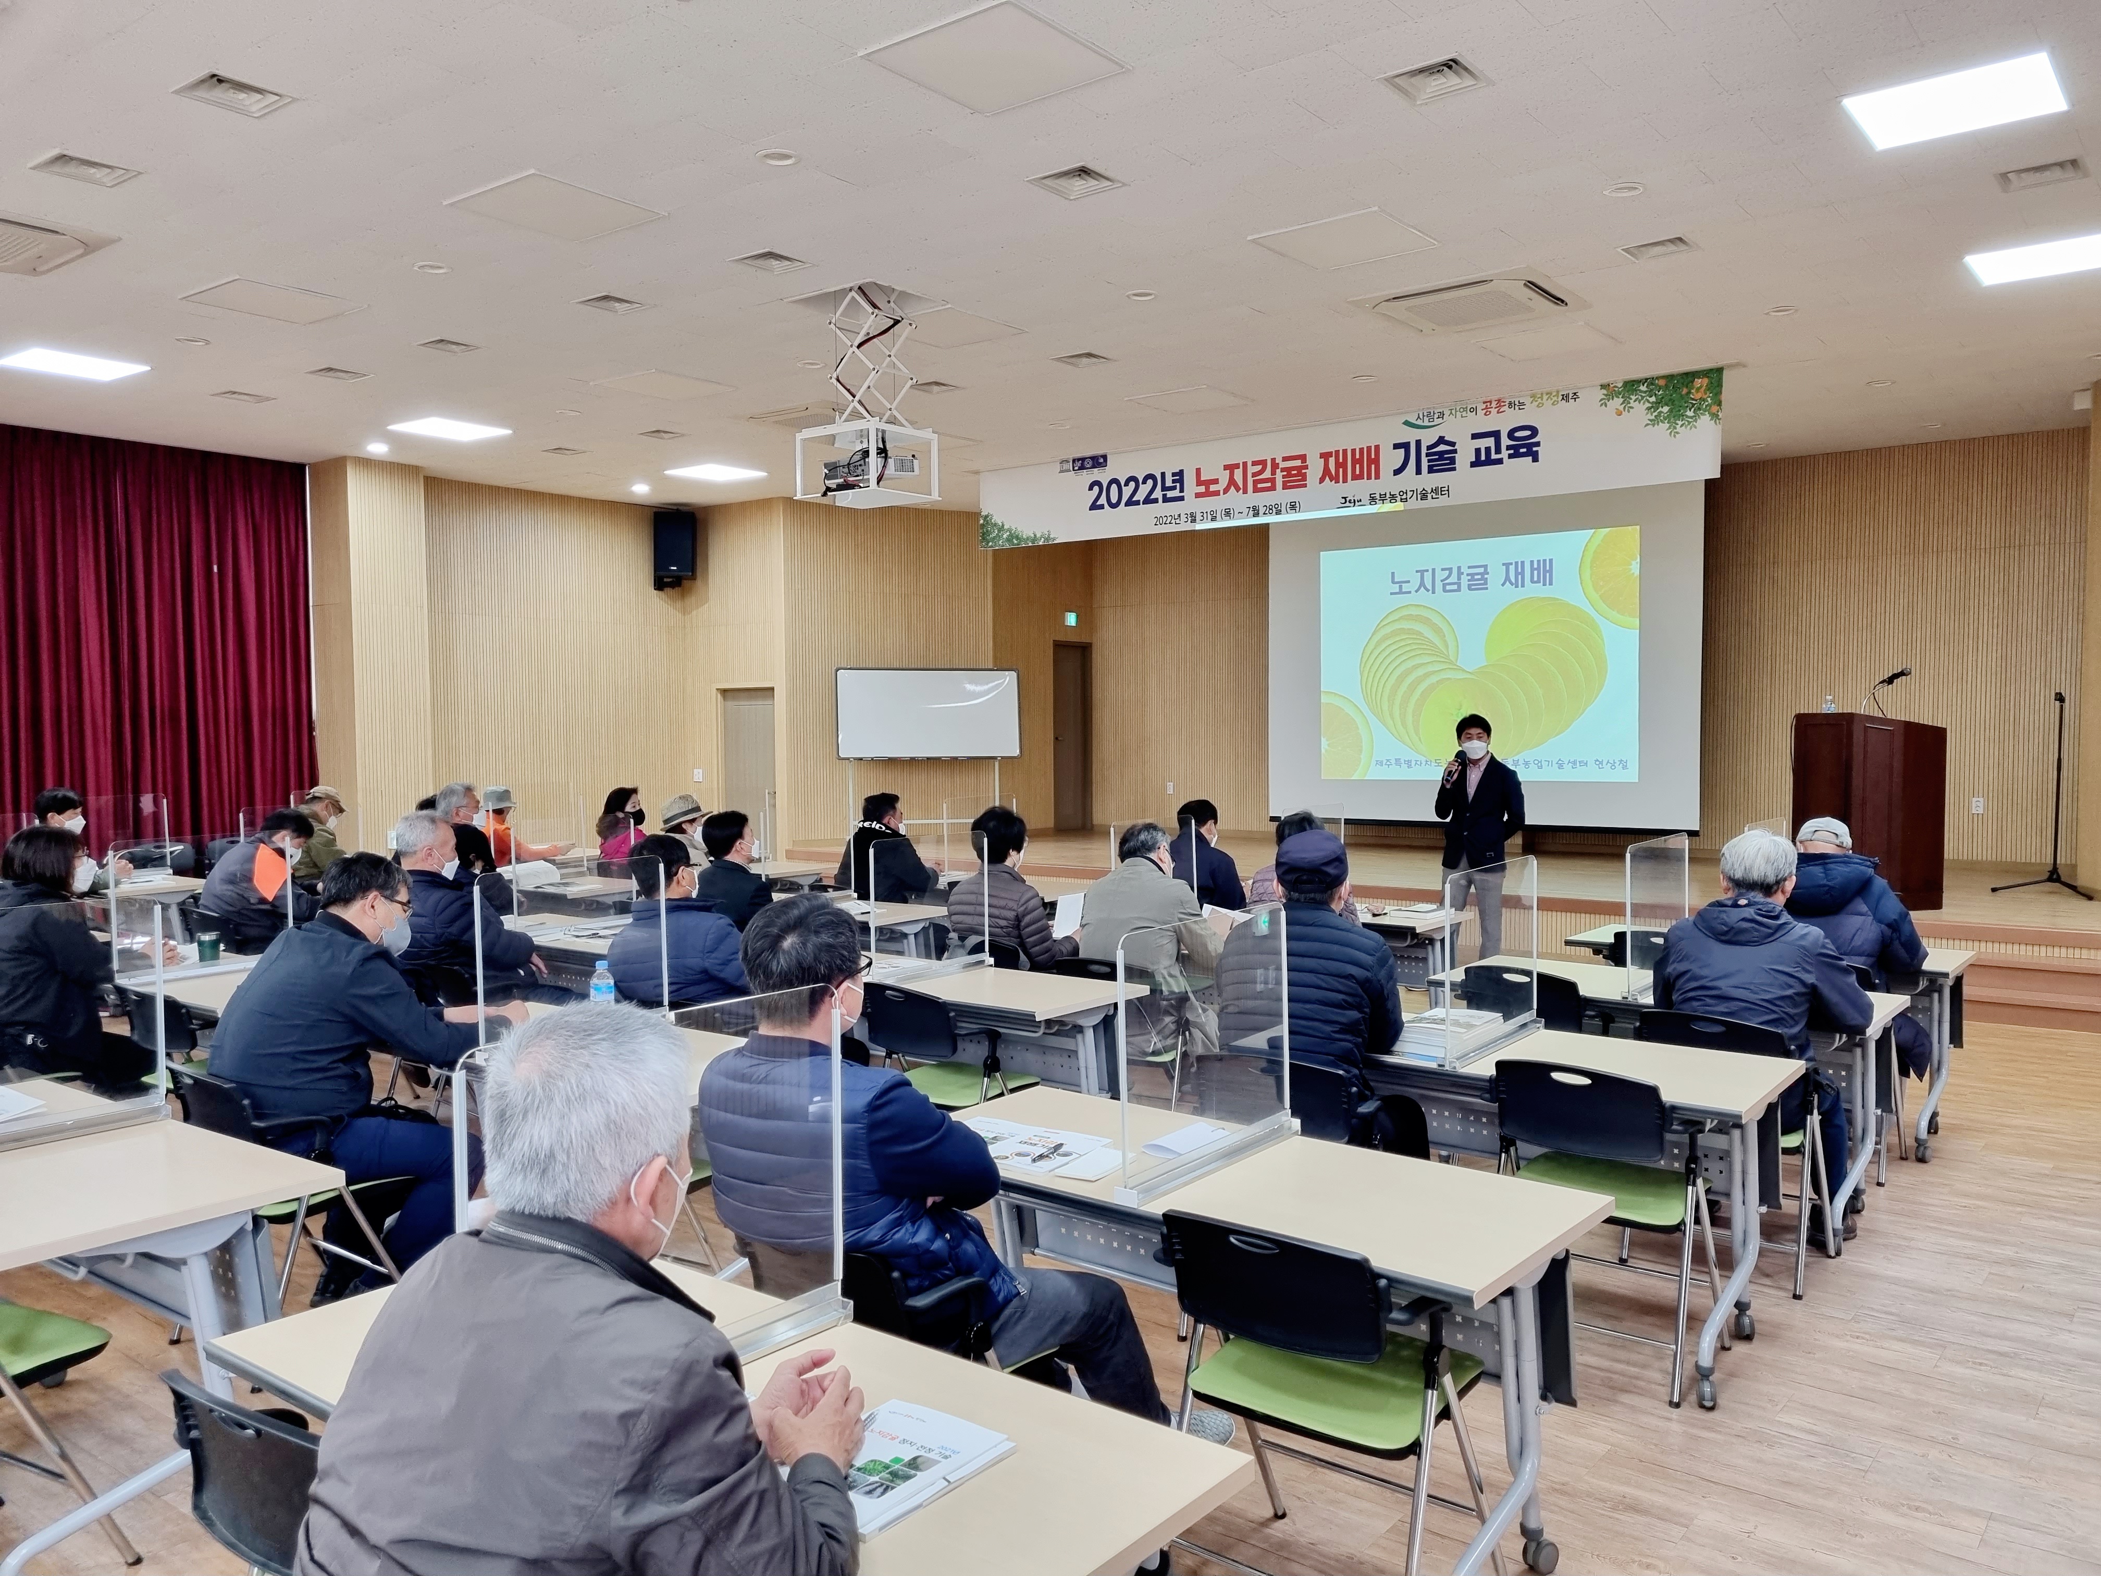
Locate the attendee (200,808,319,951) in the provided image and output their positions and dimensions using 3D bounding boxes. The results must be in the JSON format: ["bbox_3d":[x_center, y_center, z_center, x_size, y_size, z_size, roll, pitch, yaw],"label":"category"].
[{"bbox_3d":[-3.762,0.751,7.874,0.570,1.270,0.850,2,3,37],"label":"attendee"}]

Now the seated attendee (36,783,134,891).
[{"bbox_3d":[-5.912,0.697,9.560,0.540,1.350,0.780,1,3,38],"label":"seated attendee"}]

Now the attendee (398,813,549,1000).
[{"bbox_3d":[-2.162,0.746,6.213,0.560,1.300,0.820,1,3,38],"label":"attendee"}]

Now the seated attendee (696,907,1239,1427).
[{"bbox_3d":[-0.145,0.888,3.410,0.600,1.390,1.220,1,3,38],"label":"seated attendee"}]

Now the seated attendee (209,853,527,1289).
[{"bbox_3d":[-1.903,0.819,4.558,0.560,1.290,0.880,1,3,38],"label":"seated attendee"}]

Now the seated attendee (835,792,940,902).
[{"bbox_3d":[-0.913,0.674,9.212,0.580,1.290,0.800,2,3,39],"label":"seated attendee"}]

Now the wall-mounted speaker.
[{"bbox_3d":[-3.850,-2.435,16.200,0.440,0.800,0.420,0,2,-6],"label":"wall-mounted speaker"}]

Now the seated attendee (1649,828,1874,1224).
[{"bbox_3d":[2.264,0.807,5.061,0.570,1.340,0.800,1,3,34],"label":"seated attendee"}]

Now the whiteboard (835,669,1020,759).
[{"bbox_3d":[-1.217,-0.730,15.600,1.830,0.910,0.050,-1,2,-15],"label":"whiteboard"}]

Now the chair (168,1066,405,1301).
[{"bbox_3d":[-2.115,1.144,4.394,0.540,0.825,0.575,1,3,37],"label":"chair"}]

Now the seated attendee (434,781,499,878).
[{"bbox_3d":[-3.613,0.662,9.806,0.540,1.370,0.780,1,3,38],"label":"seated attendee"}]

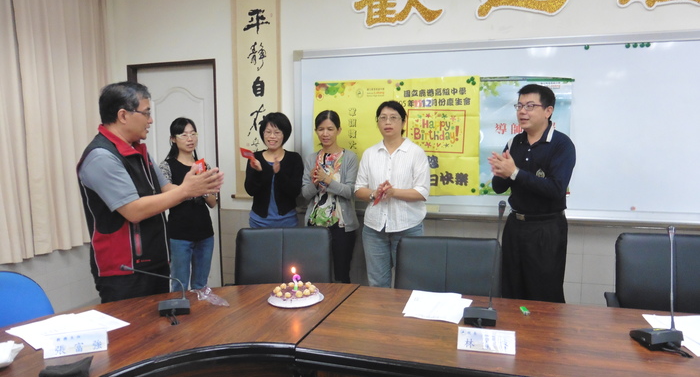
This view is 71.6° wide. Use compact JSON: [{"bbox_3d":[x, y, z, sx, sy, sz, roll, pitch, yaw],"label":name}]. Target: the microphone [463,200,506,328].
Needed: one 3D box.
[{"bbox_3d":[0.514,0.275,1.863,0.138,0.470,0.135,1,6,12],"label":"microphone"}]

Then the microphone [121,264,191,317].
[{"bbox_3d":[-0.799,0.410,2.000,0.283,0.177,0.160,-1,6,-6],"label":"microphone"}]

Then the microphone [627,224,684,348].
[{"bbox_3d":[1.050,0.325,1.667,0.125,0.410,0.140,-1,6,-4],"label":"microphone"}]

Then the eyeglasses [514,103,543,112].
[{"bbox_3d":[0.967,-0.427,2.570,0.140,0.042,0.140,-5,8,-36],"label":"eyeglasses"}]

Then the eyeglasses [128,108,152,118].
[{"bbox_3d":[-0.944,-0.334,2.140,0.140,0.042,0.140,9,4,-14],"label":"eyeglasses"}]

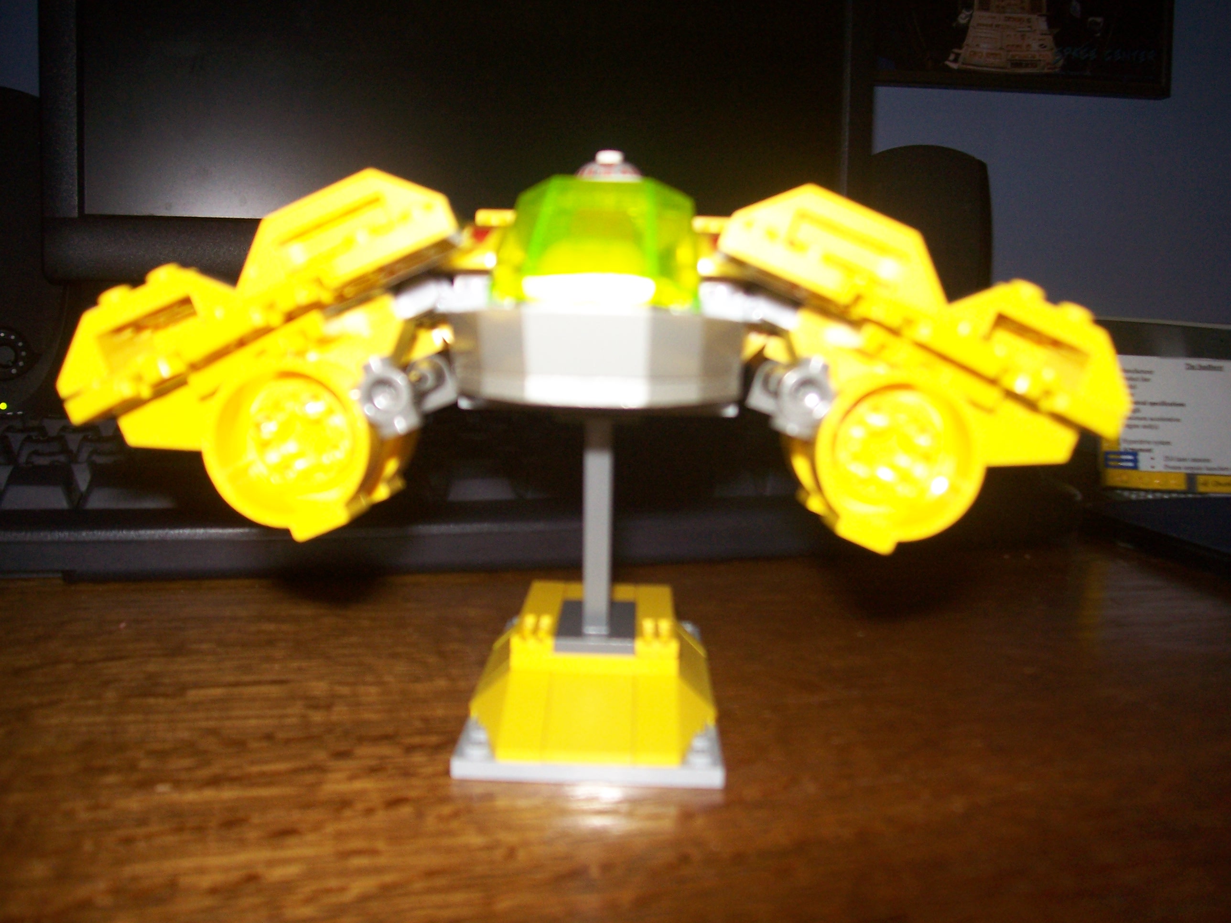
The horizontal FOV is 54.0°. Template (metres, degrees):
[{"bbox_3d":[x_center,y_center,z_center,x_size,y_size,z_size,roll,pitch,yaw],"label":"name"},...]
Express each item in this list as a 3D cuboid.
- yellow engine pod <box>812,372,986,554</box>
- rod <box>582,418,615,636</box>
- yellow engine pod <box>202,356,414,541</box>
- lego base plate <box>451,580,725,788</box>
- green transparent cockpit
[{"bbox_3d":[0.043,-0.002,0.206,0.026,0.028,0.046,25,7,-2],"label":"yellow engine pod"},{"bbox_3d":[-0.003,0.010,0.238,0.005,0.050,0.005,1,7,1],"label":"rod"},{"bbox_3d":[-0.049,-0.004,0.207,0.026,0.028,0.046,-22,6,4],"label":"yellow engine pod"},{"bbox_3d":[-0.004,0.041,0.258,0.048,0.021,0.096,1,7,1],"label":"lego base plate"},{"bbox_3d":[-0.003,-0.038,0.206,0.033,0.024,0.056,1,7,1],"label":"green transparent cockpit"}]

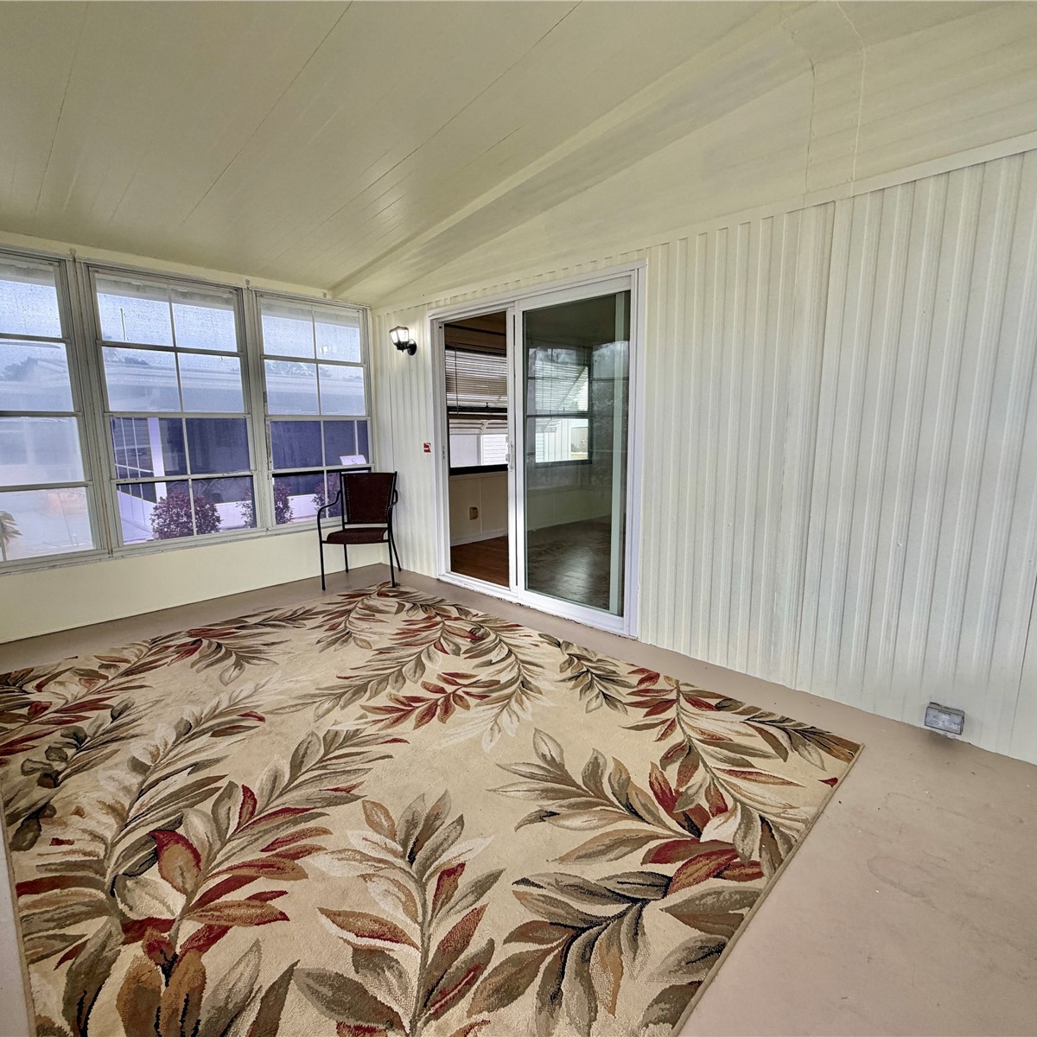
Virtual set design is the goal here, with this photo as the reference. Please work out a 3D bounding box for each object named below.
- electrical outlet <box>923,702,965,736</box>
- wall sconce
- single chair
[{"bbox_3d":[1.707,0.801,2.240,0.115,0.076,0.052,9,13,44],"label":"electrical outlet"},{"bbox_3d":[-0.907,-1.406,4.431,0.130,0.215,0.160,9,13,44],"label":"wall sconce"},{"bbox_3d":[-1.266,0.073,4.565,0.560,0.865,0.570,-1,9,-6],"label":"single chair"}]

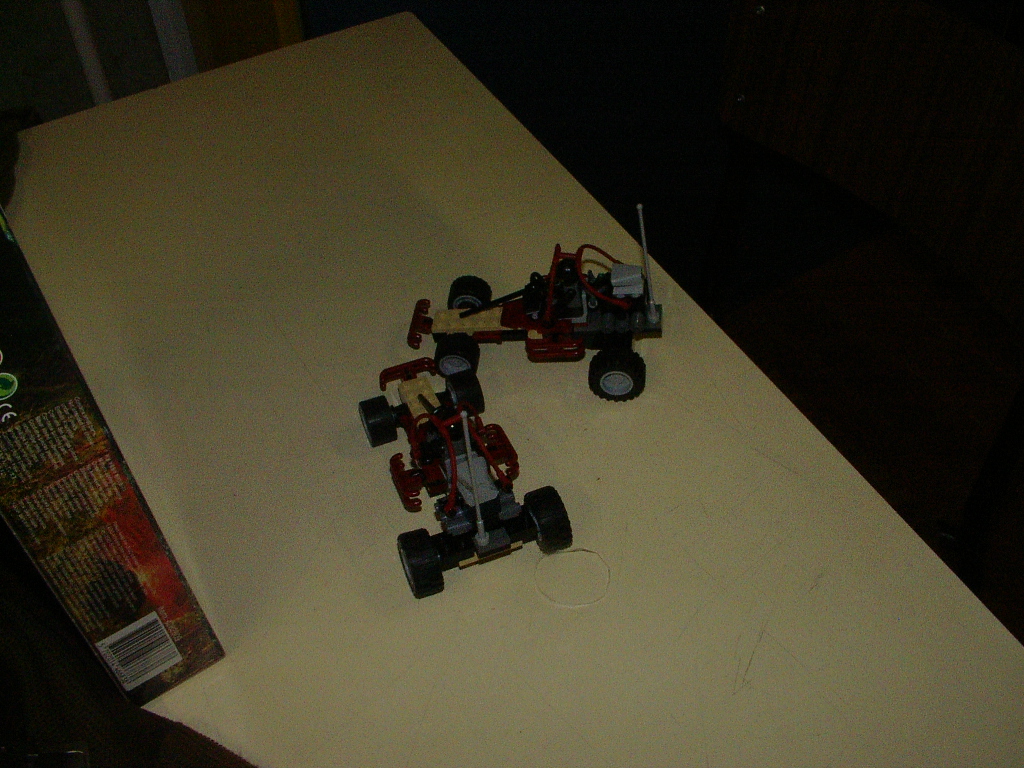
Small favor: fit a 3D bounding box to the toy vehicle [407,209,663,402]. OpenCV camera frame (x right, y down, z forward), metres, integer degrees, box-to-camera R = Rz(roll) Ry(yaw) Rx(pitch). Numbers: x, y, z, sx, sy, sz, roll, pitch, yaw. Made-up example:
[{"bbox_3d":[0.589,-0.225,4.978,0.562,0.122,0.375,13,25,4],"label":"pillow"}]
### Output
[{"bbox_3d":[0.012,-0.056,0.594,0.139,0.104,0.078,4,48,5],"label":"toy vehicle"}]

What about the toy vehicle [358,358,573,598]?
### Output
[{"bbox_3d":[-0.033,0.012,0.534,0.078,0.104,0.142,-17,50,-14],"label":"toy vehicle"}]

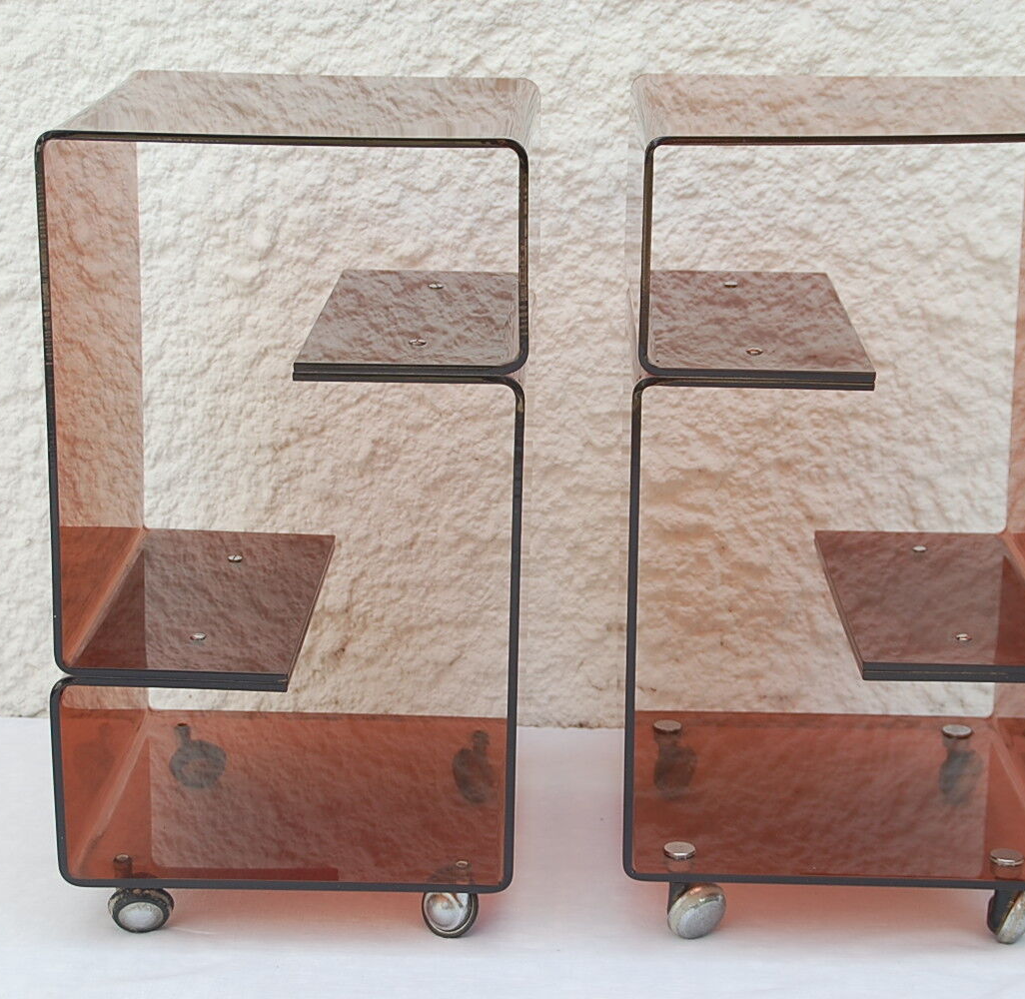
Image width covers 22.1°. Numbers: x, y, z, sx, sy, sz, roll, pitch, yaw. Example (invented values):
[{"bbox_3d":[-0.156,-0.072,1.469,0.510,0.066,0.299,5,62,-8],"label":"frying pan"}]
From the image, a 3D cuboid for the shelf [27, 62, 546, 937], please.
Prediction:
[{"bbox_3d":[-0.176,-0.002,2.313,0.380,0.693,0.408,1,15,2],"label":"shelf"}]

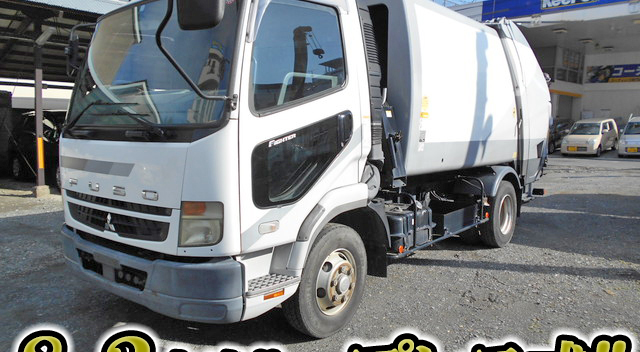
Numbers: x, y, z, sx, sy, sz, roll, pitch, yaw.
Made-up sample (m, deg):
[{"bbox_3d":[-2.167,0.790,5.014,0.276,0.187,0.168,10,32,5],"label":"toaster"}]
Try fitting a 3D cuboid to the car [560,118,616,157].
[{"bbox_3d":[12.100,-1.730,21.500,3.395,1.500,1.475,-6,8,-45],"label":"car"}]

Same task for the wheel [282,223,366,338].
[{"bbox_3d":[0.034,0.748,3.519,0.225,0.805,0.805,4,8,39],"label":"wheel"}]

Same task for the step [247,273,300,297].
[{"bbox_3d":[-0.317,0.667,2.917,0.420,0.050,0.190,-6,8,-43],"label":"step"}]

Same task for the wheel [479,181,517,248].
[{"bbox_3d":[2.209,0.477,6.001,0.225,0.805,0.805,4,8,39],"label":"wheel"}]

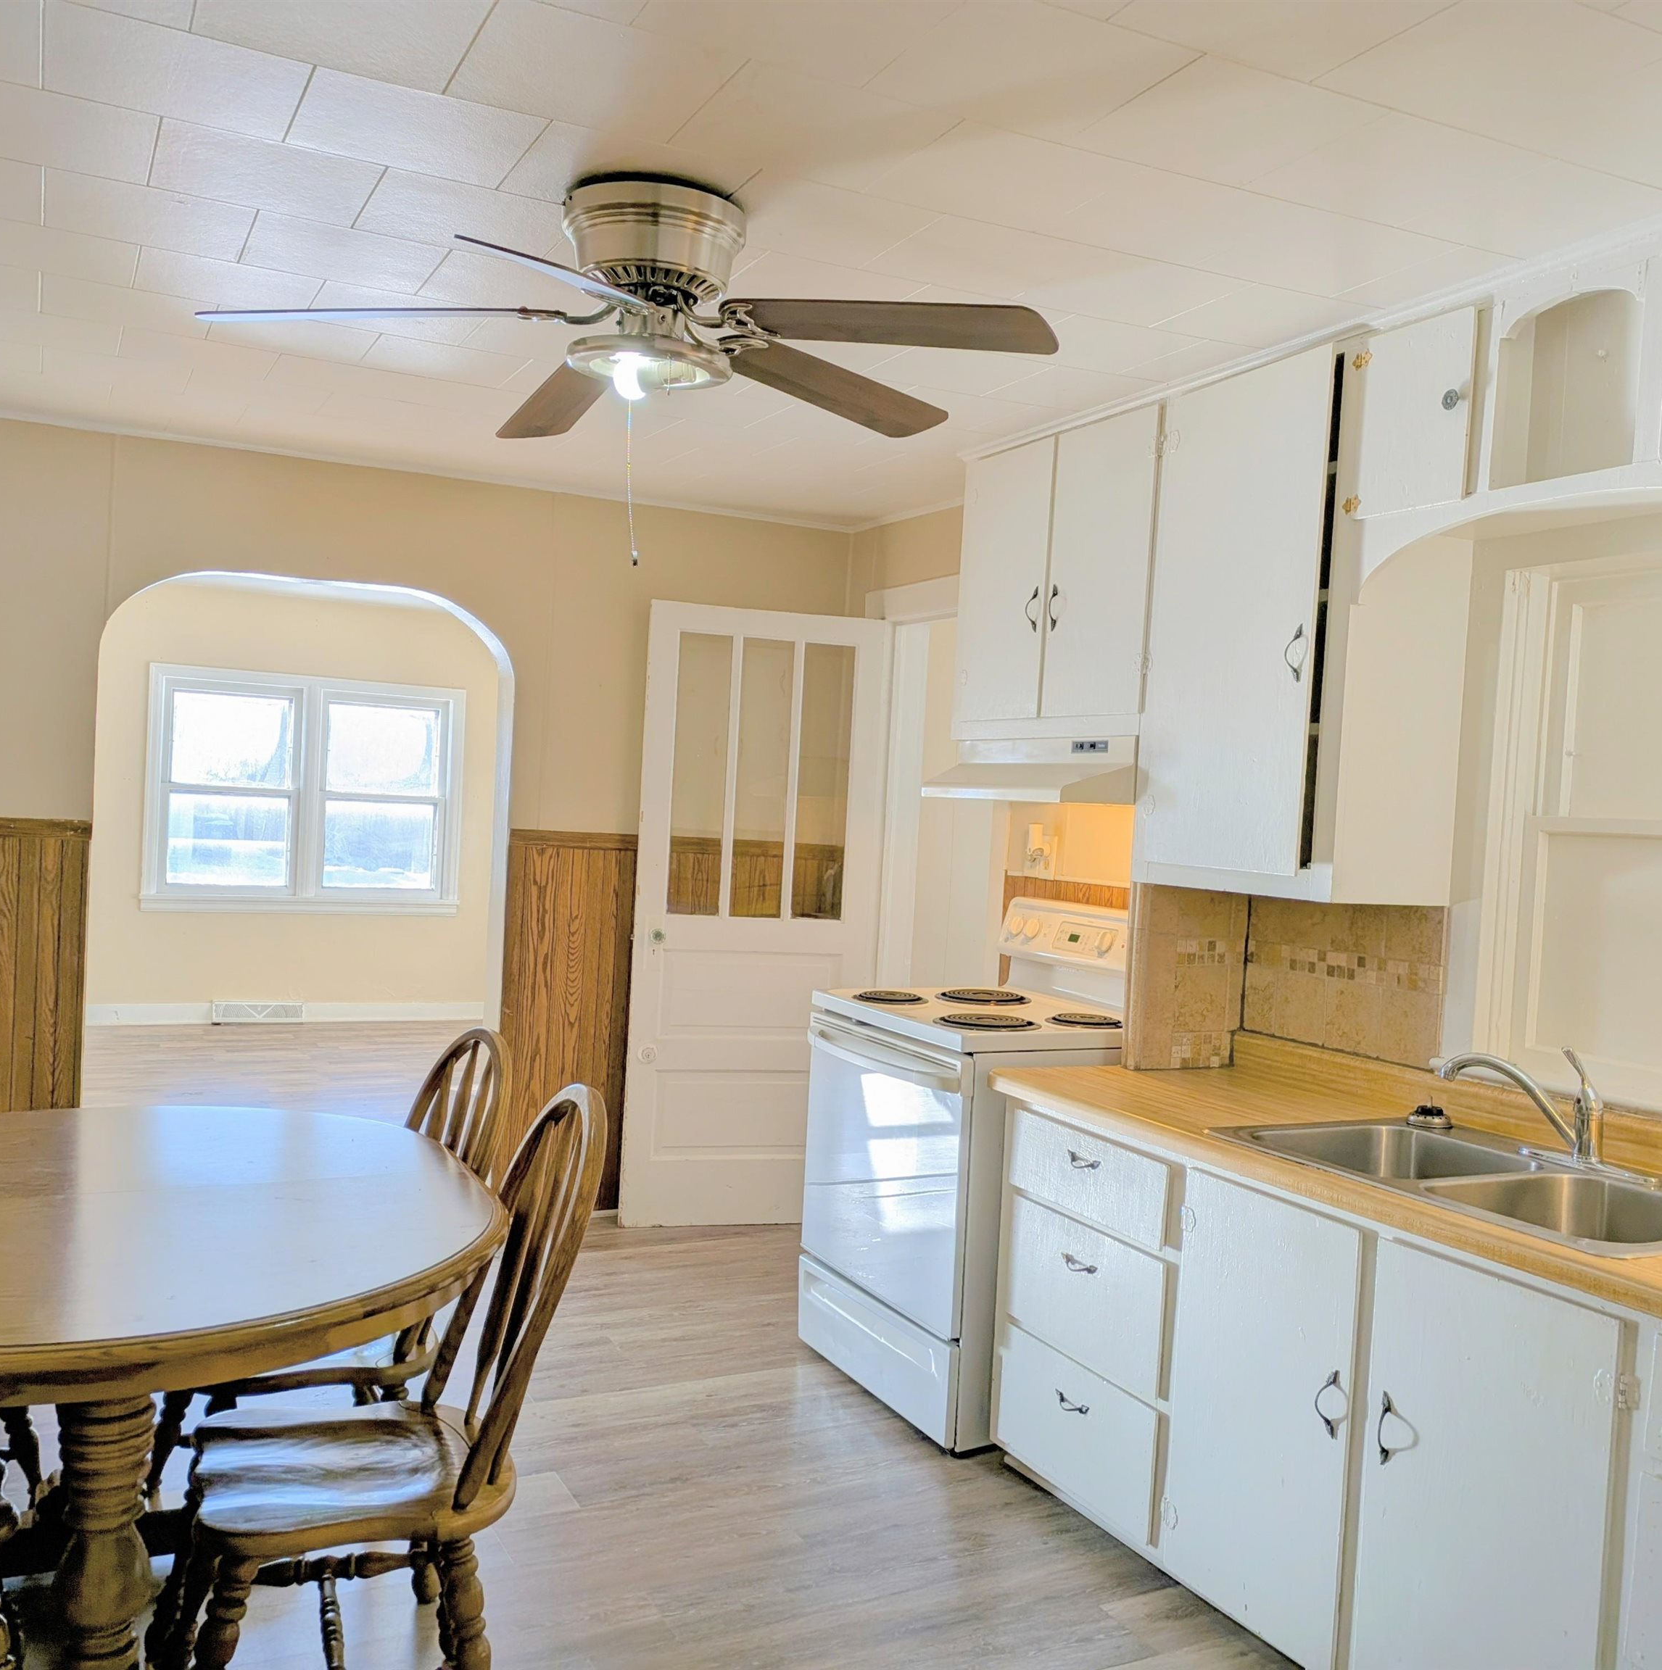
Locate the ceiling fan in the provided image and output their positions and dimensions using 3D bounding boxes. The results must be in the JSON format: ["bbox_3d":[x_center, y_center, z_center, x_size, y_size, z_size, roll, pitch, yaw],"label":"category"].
[{"bbox_3d":[-0.301,-0.879,2.512,1.330,0.340,1.330,2,2,-28],"label":"ceiling fan"}]

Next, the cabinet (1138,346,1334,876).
[{"bbox_3d":[1.000,-0.436,3.347,0.340,1.097,0.585,2,2,-28],"label":"cabinet"}]

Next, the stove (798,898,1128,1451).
[{"bbox_3d":[0.400,0.786,3.913,0.700,1.205,0.750,2,2,-28],"label":"stove"}]

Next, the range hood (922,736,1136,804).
[{"bbox_3d":[0.601,-0.159,3.922,0.489,0.159,0.756,2,2,-28],"label":"range hood"}]

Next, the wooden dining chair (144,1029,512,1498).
[{"bbox_3d":[-0.939,0.857,2.888,0.570,0.980,0.470,2,2,-32],"label":"wooden dining chair"}]

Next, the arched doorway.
[{"bbox_3d":[-1.664,0.237,4.884,1.245,2.045,0.190,2,2,-28],"label":"arched doorway"}]

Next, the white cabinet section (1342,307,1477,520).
[{"bbox_3d":[1.209,-0.781,2.959,0.295,0.349,0.258,2,1,-28],"label":"white cabinet section"}]

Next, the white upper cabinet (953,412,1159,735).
[{"bbox_3d":[0.684,-0.626,3.958,0.340,0.776,0.808,2,2,-28],"label":"white upper cabinet"}]

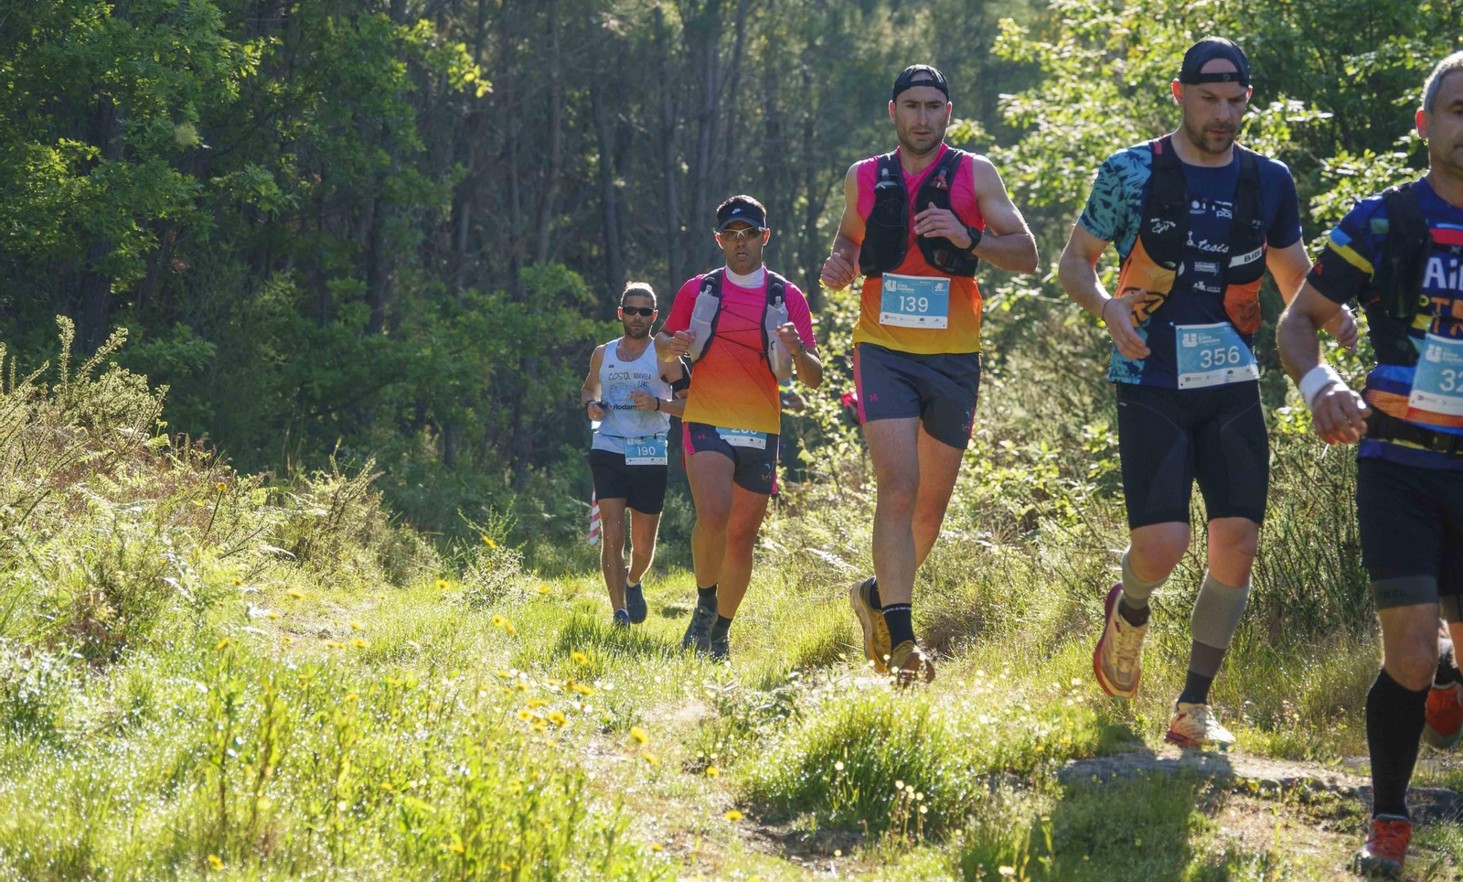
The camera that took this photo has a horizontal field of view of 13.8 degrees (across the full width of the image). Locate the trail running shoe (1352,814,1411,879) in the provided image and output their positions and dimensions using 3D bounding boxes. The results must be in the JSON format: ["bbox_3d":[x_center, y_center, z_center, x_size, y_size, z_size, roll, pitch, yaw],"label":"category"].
[{"bbox_3d":[1.342,0.835,12.500,0.110,0.125,0.285,0,0,10],"label":"trail running shoe"}]

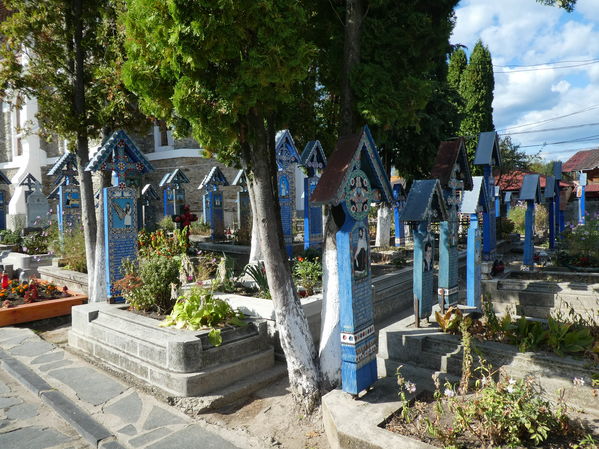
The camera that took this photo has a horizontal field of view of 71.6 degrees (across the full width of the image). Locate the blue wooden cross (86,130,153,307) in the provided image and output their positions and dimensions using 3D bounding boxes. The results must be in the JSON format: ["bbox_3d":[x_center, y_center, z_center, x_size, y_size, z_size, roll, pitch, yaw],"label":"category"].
[{"bbox_3d":[-1.989,-0.068,4.588,0.206,1.907,0.721,3,4,38],"label":"blue wooden cross"}]

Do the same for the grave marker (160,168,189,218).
[{"bbox_3d":[-3.511,-0.651,11.839,0.270,1.880,0.820,3,5,36],"label":"grave marker"}]

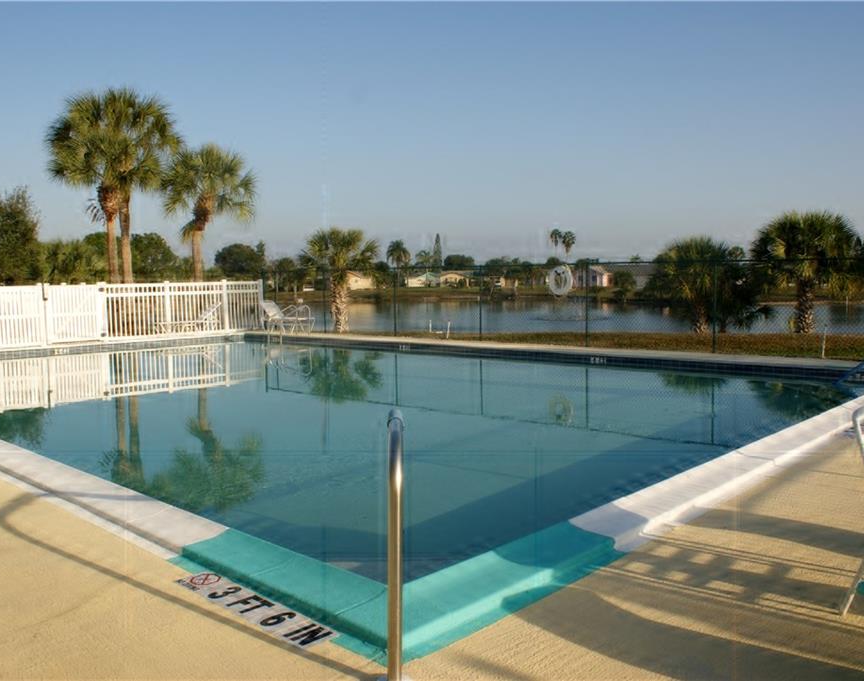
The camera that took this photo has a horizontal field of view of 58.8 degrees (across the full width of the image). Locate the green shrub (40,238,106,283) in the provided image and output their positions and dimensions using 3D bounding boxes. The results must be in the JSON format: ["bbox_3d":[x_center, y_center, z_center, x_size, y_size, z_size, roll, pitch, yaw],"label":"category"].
[{"bbox_3d":[-20.910,-3.719,45.000,3.790,4.510,3.790,-3,5,-25],"label":"green shrub"}]

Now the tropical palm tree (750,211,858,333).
[{"bbox_3d":[13.305,-2.442,27.500,3.790,4.420,3.790,1,5,26],"label":"tropical palm tree"}]

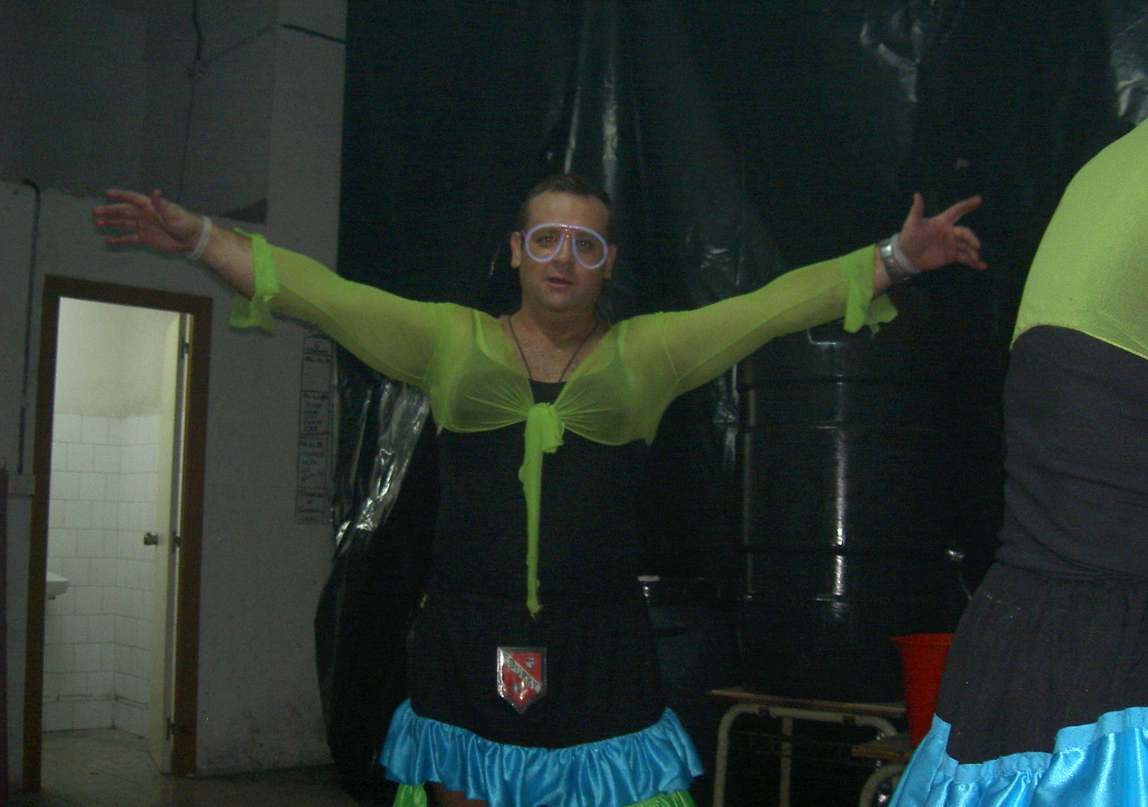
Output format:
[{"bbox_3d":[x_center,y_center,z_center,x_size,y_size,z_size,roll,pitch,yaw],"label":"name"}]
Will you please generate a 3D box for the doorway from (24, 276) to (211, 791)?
[{"bbox_3d":[-1.920,0.540,5.420,0.760,2.100,0.100,6,-7,-42],"label":"doorway"}]

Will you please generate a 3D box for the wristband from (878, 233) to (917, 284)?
[{"bbox_3d":[0.552,-0.245,2.190,0.043,0.078,0.064,-28,0,20],"label":"wristband"}]

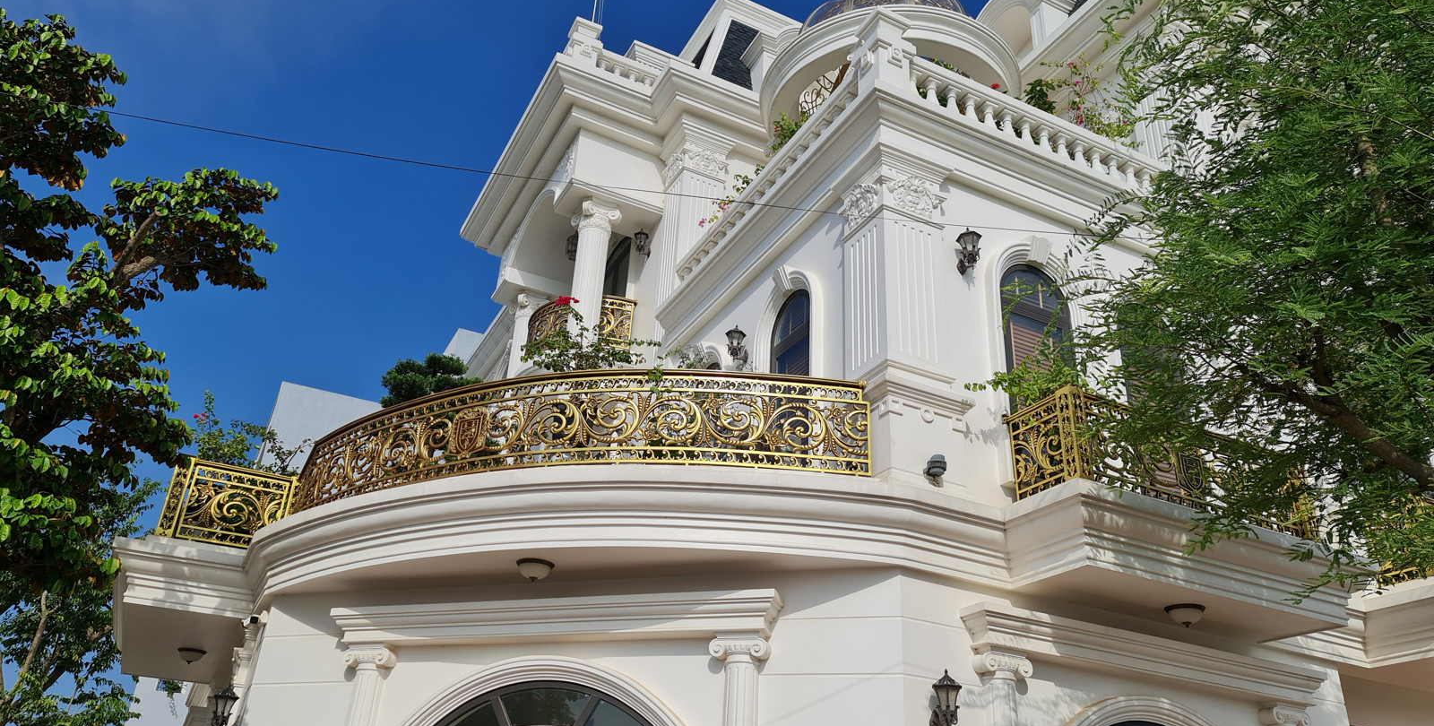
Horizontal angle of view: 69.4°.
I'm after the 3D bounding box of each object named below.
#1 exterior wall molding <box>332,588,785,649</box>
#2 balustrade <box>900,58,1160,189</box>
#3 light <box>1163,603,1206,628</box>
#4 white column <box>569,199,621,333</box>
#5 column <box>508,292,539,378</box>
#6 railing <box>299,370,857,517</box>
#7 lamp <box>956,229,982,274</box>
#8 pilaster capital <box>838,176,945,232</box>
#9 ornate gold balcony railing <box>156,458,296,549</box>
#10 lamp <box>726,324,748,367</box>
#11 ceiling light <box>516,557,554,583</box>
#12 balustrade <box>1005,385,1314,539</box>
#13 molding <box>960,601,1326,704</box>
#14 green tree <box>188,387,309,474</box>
[{"bbox_3d":[-1.598,2.373,9.480,4.541,0.333,0.420,-7,-28,19],"label":"exterior wall molding"},{"bbox_3d":[3.669,-2.427,11.552,3.753,0.783,0.203,16,-30,-22],"label":"balustrade"},{"bbox_3d":[3.946,2.134,8.704,0.340,0.189,0.340,16,-30,-22],"label":"light"},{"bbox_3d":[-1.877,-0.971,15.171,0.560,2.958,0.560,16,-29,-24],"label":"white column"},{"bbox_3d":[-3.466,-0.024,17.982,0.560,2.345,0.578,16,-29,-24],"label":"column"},{"bbox_3d":[-1.522,0.651,9.082,5.697,0.864,0.743,-6,-29,18],"label":"railing"},{"bbox_3d":[2.542,-1.147,10.477,0.236,0.499,0.306,16,-29,-24],"label":"lamp"},{"bbox_3d":[1.787,-1.466,10.630,0.823,0.455,0.796,16,-29,-24],"label":"pilaster capital"},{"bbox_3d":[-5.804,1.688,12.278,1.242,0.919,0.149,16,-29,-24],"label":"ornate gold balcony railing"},{"bbox_3d":[0.238,-0.229,12.069,0.277,0.473,0.232,16,-30,-22],"label":"lamp"},{"bbox_3d":[-1.604,1.823,9.063,0.341,0.184,0.341,-7,-28,19],"label":"ceiling light"},{"bbox_3d":[4.317,1.128,10.106,3.098,0.927,0.901,16,-29,-24],"label":"balustrade"},{"bbox_3d":[3.904,2.624,9.138,4.118,0.300,0.288,16,-30,-22],"label":"molding"},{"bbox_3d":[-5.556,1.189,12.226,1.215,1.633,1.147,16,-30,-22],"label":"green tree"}]

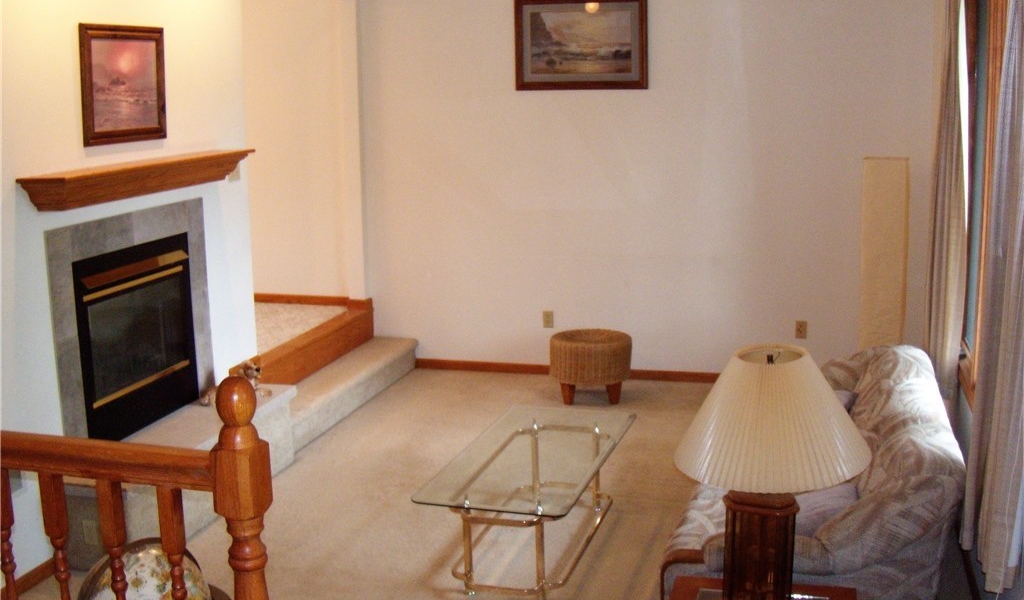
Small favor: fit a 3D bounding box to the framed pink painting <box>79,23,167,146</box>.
[{"bbox_3d":[-1.670,-0.930,4.593,0.030,0.495,0.590,2,12,16],"label":"framed pink painting"}]

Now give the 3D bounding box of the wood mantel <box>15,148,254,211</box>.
[{"bbox_3d":[-1.584,-0.548,4.735,0.180,0.145,1.550,2,12,16],"label":"wood mantel"}]

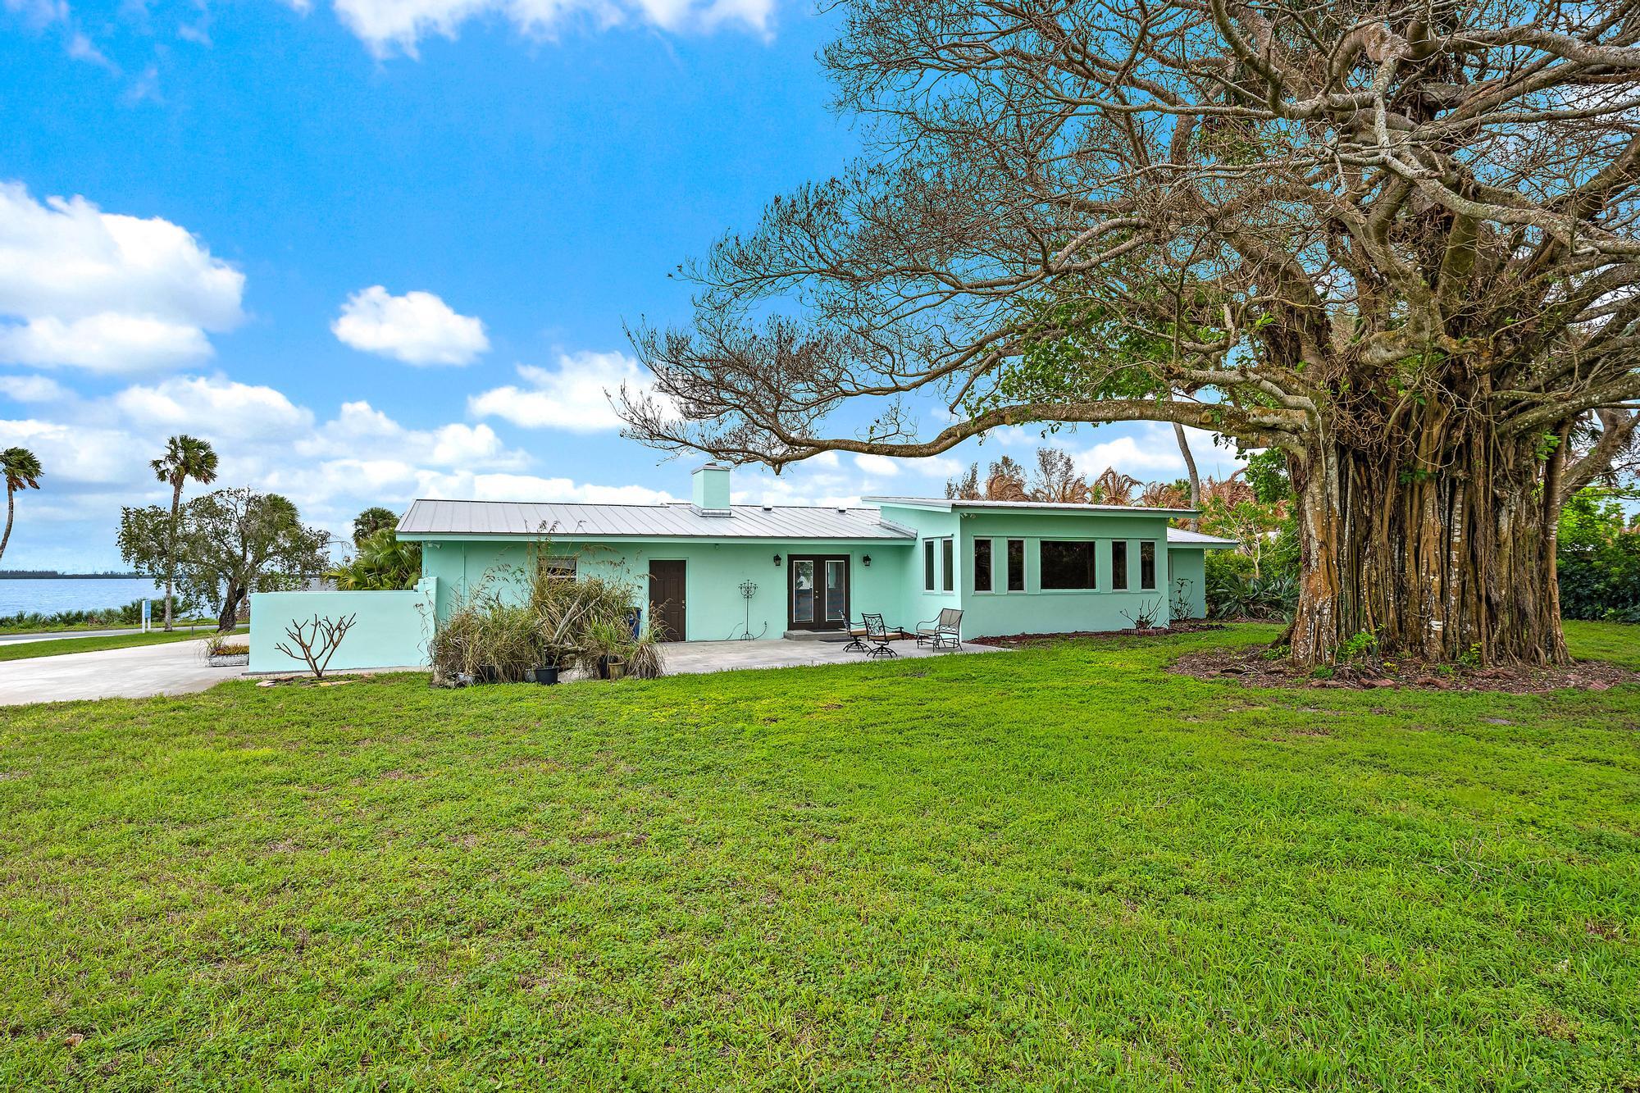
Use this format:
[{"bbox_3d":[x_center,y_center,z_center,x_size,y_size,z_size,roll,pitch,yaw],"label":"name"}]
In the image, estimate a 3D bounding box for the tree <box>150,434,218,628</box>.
[{"bbox_3d":[-34.400,-0.750,44.400,3.100,10.600,3.100,0,-2,0],"label":"tree"}]

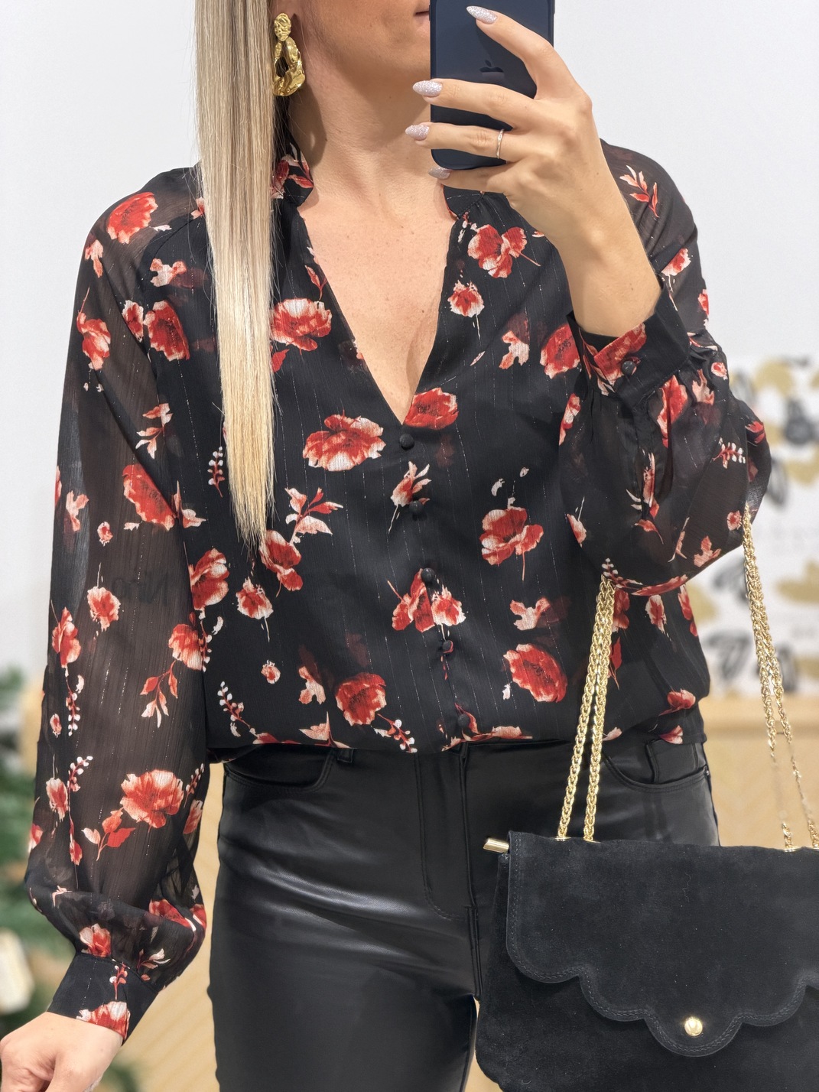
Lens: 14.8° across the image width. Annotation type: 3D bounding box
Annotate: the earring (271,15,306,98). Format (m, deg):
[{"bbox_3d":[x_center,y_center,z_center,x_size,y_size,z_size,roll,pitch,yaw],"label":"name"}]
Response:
[{"bbox_3d":[-0.083,-0.332,2.130,0.026,0.056,0.010,4,11,22],"label":"earring"}]

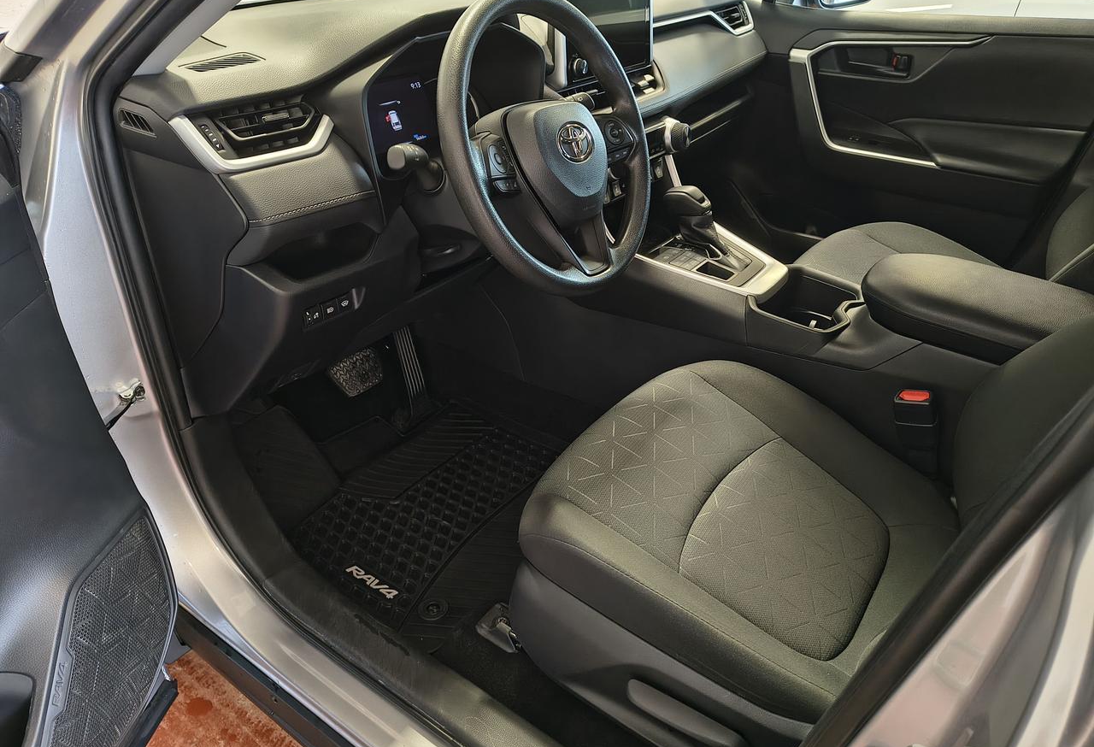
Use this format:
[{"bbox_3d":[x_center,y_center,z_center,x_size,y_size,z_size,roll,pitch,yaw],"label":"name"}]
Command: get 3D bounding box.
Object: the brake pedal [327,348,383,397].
[{"bbox_3d":[-0.373,-0.001,1.475,0.030,0.065,0.115,-26,6,47],"label":"brake pedal"}]

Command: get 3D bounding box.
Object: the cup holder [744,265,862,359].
[{"bbox_3d":[0.416,-0.099,1.232,0.150,0.080,0.195,23,38,30],"label":"cup holder"}]

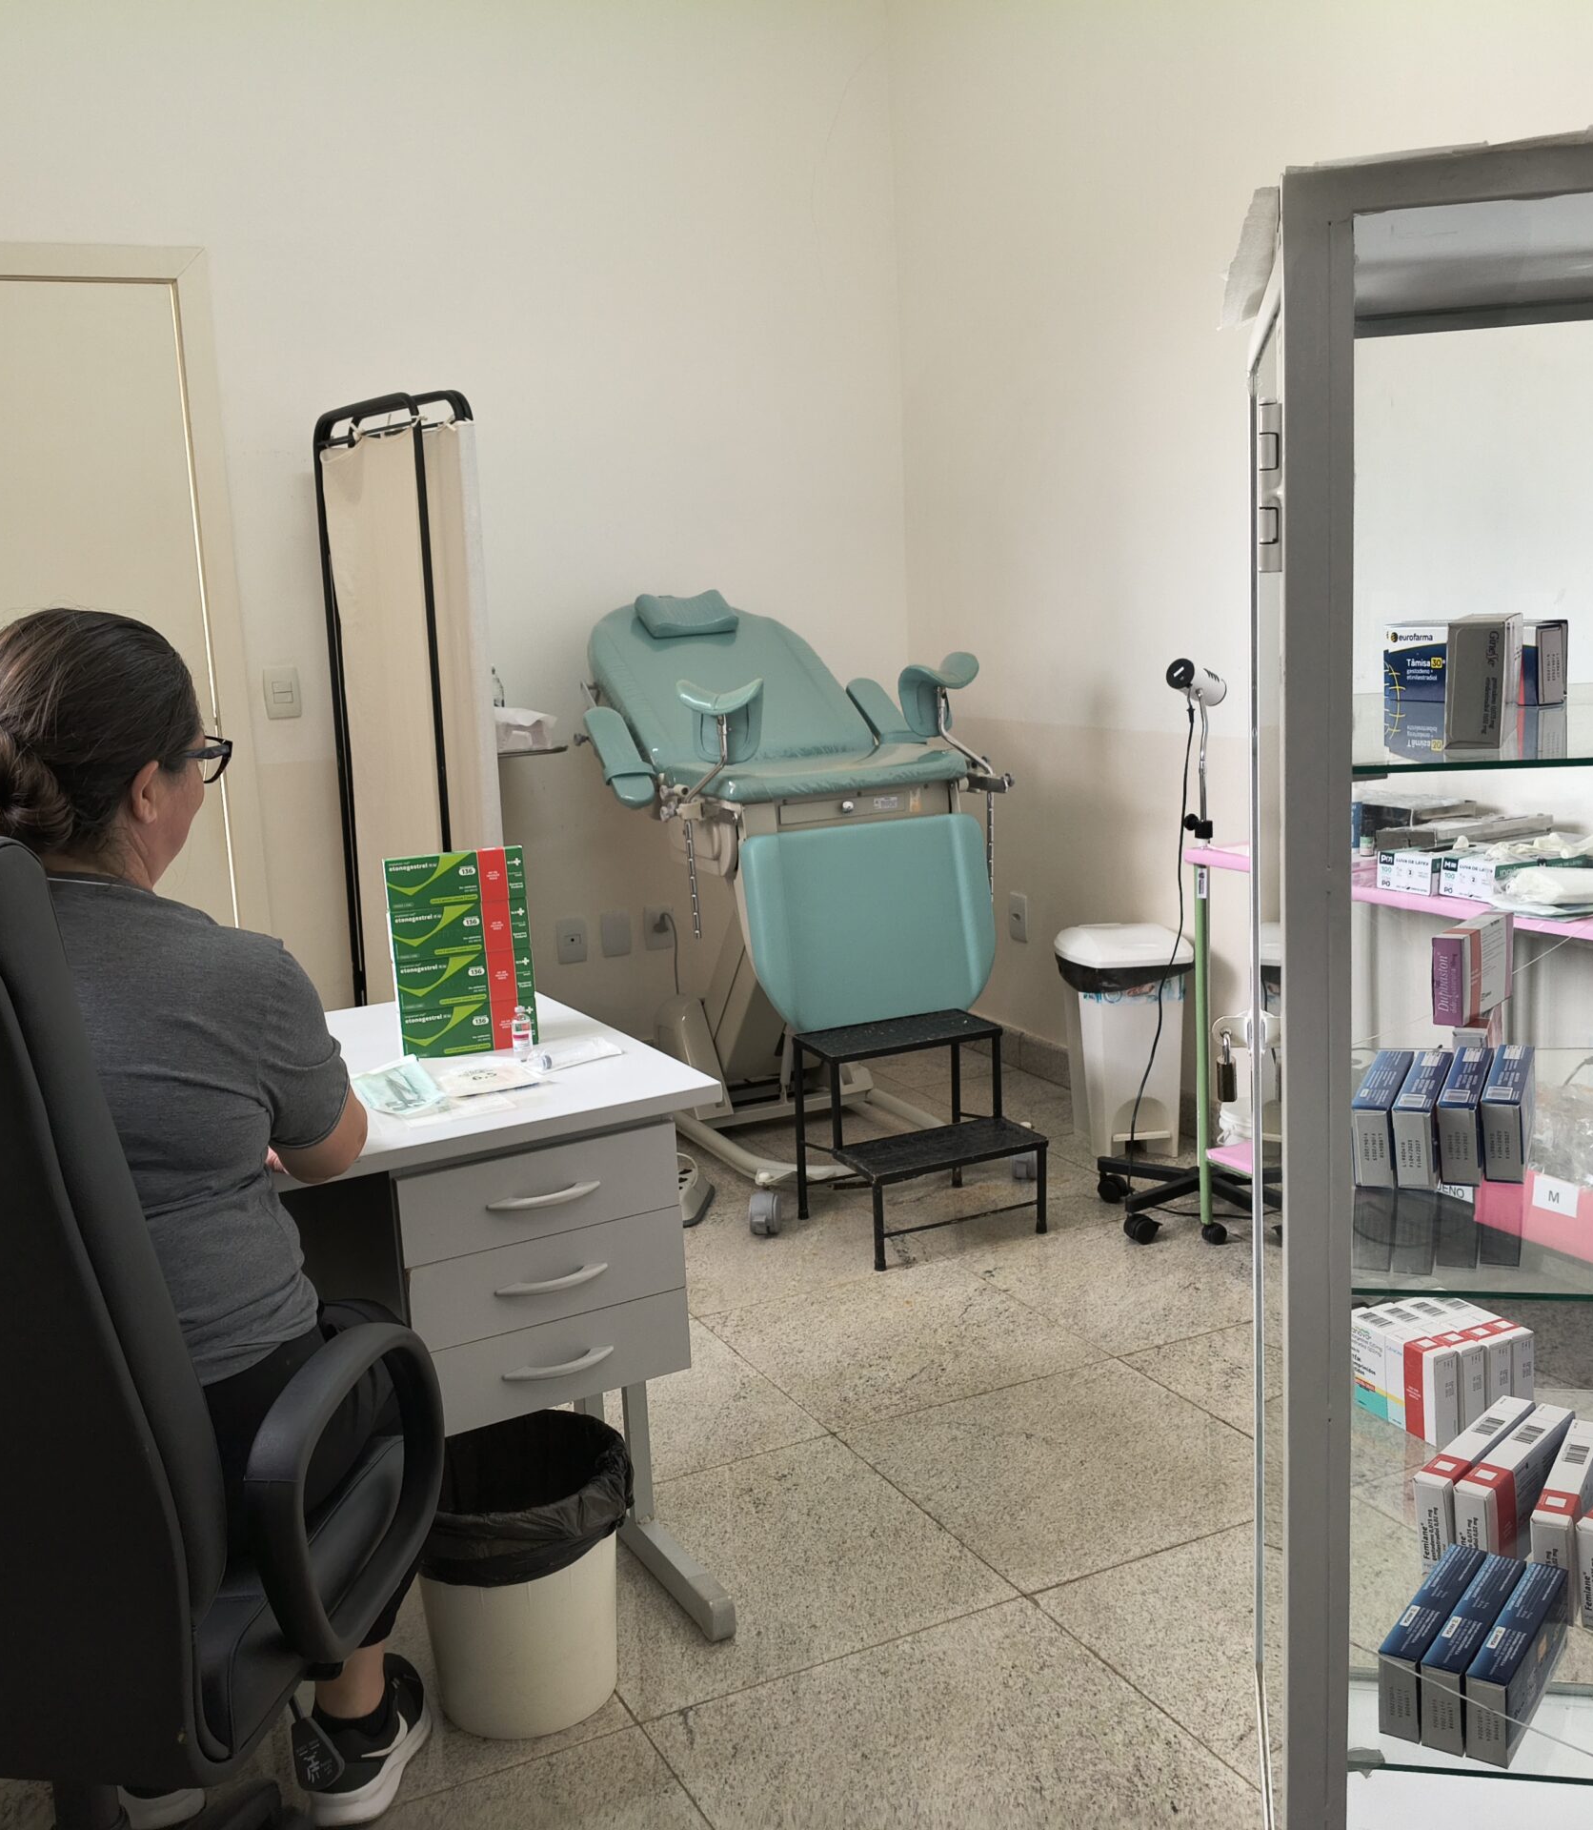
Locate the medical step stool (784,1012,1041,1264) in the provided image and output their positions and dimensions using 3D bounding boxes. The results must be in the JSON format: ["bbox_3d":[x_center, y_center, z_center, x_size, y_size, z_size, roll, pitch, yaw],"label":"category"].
[{"bbox_3d":[0.256,0.456,3.838,0.410,0.394,0.370,-8,11,-25],"label":"medical step stool"}]

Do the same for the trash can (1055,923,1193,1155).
[{"bbox_3d":[0.767,0.297,4.293,0.250,0.500,0.320,-3,10,-5],"label":"trash can"}]

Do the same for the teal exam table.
[{"bbox_3d":[-0.044,-0.096,4.322,0.870,1.335,1.170,-8,11,-25],"label":"teal exam table"}]

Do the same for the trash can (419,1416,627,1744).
[{"bbox_3d":[-0.334,0.815,2.253,0.275,0.302,0.275,-3,10,0],"label":"trash can"}]

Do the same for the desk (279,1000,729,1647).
[{"bbox_3d":[-0.797,0.603,2.305,1.250,0.742,0.710,-8,12,-29],"label":"desk"}]

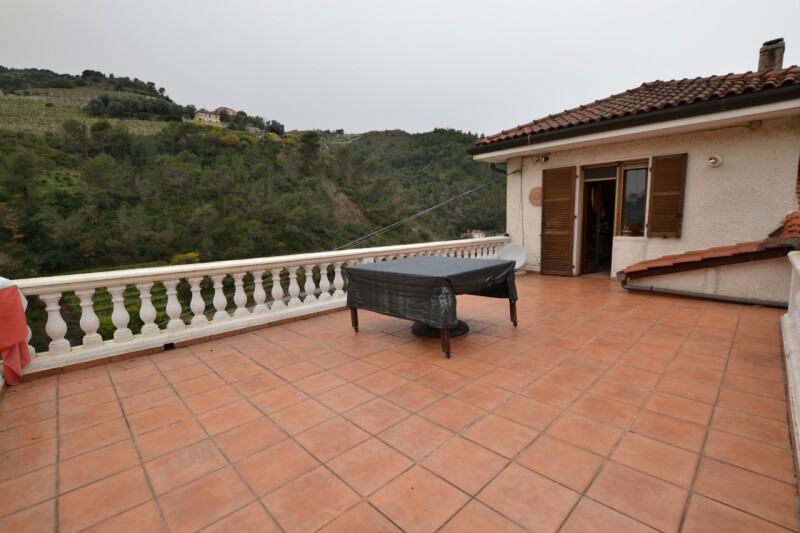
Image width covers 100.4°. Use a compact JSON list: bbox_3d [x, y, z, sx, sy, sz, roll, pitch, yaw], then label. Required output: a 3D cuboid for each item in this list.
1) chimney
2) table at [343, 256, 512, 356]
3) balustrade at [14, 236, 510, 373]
[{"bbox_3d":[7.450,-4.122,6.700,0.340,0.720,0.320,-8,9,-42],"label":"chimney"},{"bbox_3d":[0.388,0.355,3.862,1.368,0.765,1.350,5,9,44],"label":"table"},{"bbox_3d":[-0.414,0.121,5.409,7.832,0.833,0.238,-8,9,-42],"label":"balustrade"}]

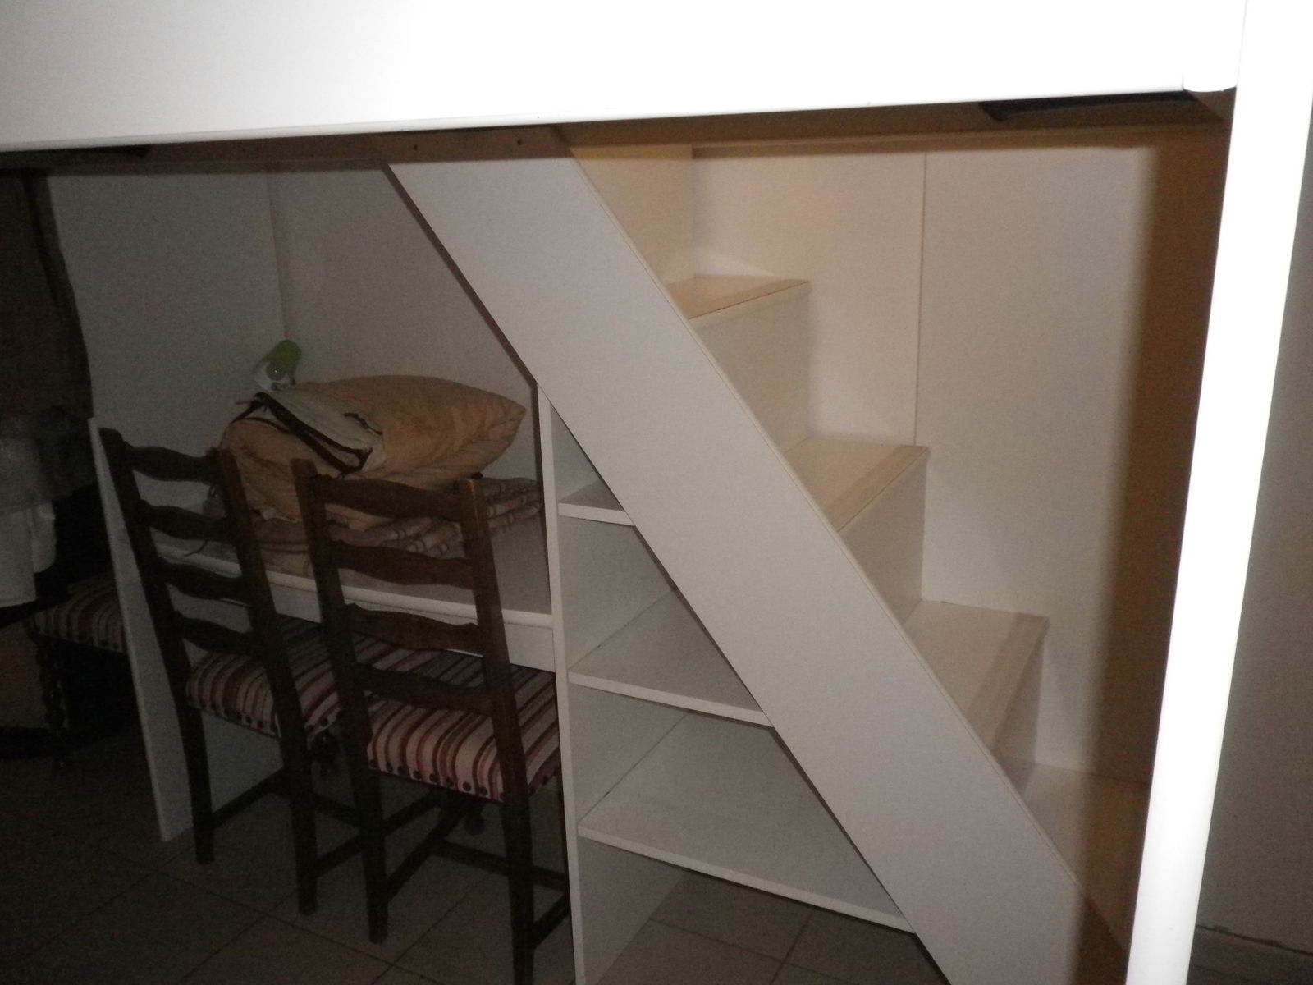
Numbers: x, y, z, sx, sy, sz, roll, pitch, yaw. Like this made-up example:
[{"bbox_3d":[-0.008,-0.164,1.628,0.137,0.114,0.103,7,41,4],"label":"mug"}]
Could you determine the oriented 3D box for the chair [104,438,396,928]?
[{"bbox_3d":[-0.781,0.328,2.296,0.460,1.000,0.500,9,19,31],"label":"chair"}]

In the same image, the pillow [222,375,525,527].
[{"bbox_3d":[-0.568,-0.104,2.170,0.560,0.250,0.470,7,18,26],"label":"pillow"}]

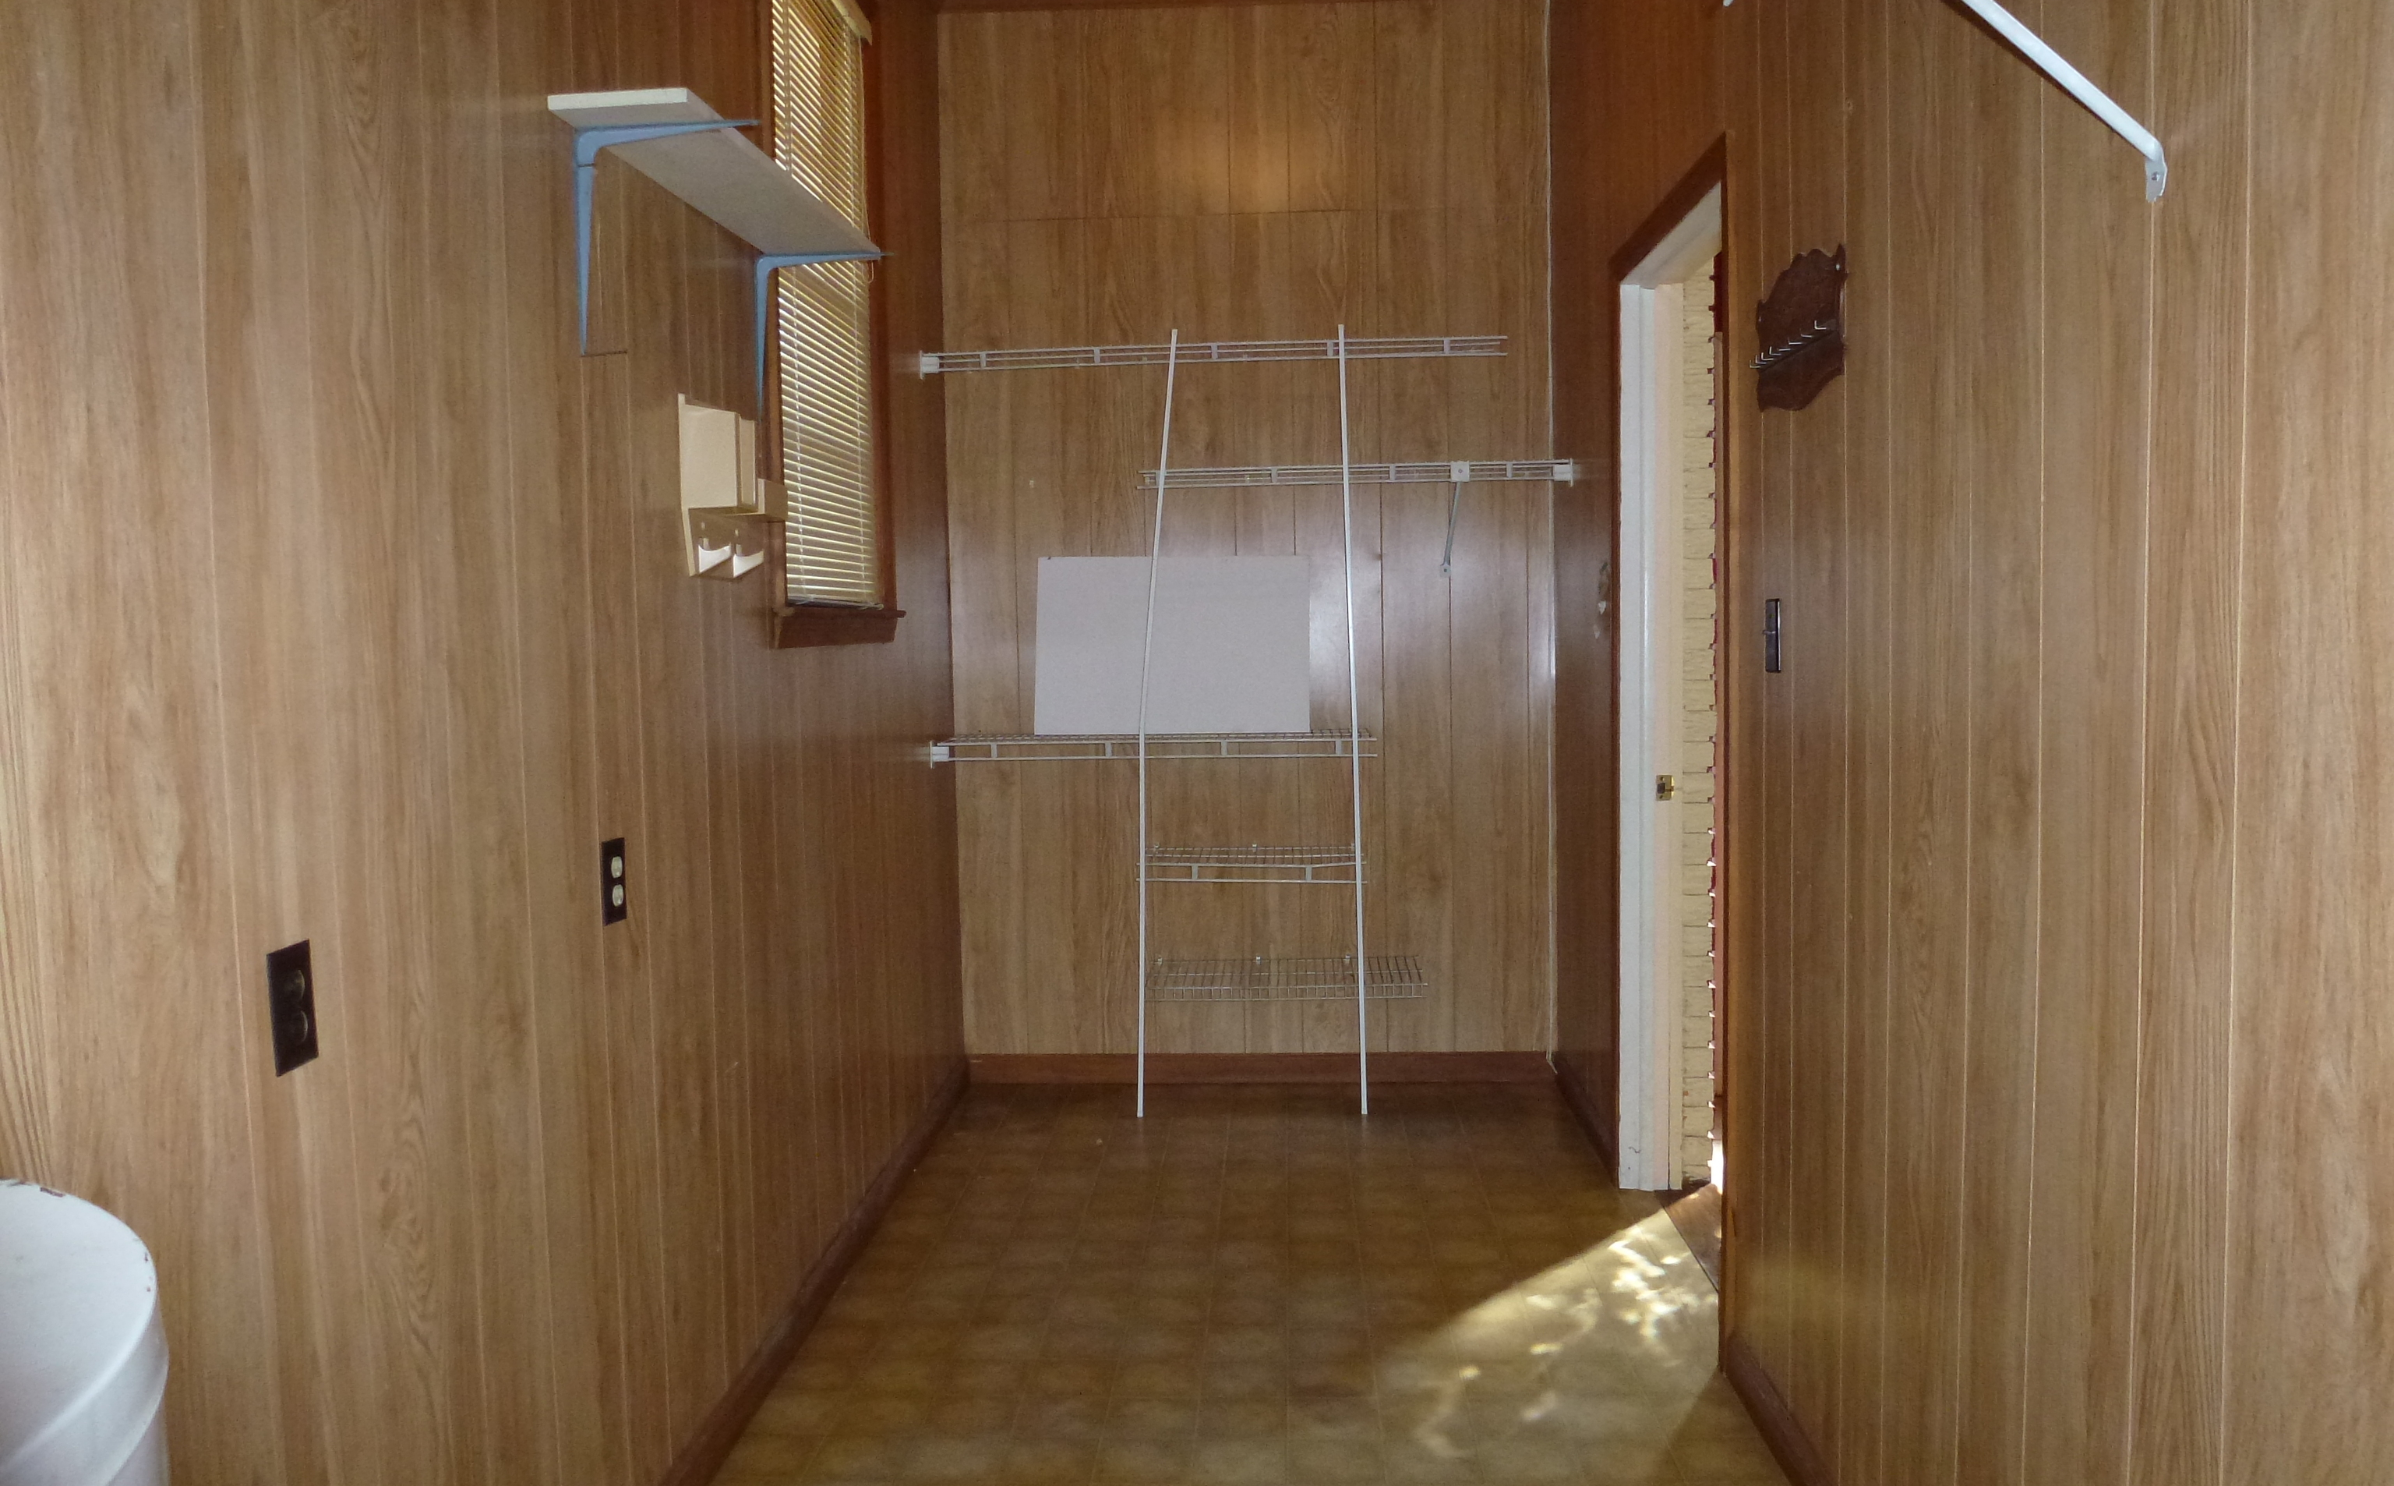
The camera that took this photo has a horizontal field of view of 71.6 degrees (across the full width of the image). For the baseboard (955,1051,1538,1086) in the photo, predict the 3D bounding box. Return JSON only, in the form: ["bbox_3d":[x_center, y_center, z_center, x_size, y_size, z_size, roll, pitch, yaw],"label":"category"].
[{"bbox_3d":[0.184,0.931,4.767,1.677,0.090,0.015,-1,4,3],"label":"baseboard"}]

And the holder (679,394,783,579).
[{"bbox_3d":[-0.741,-0.408,2.711,0.085,0.281,0.320,-1,4,3],"label":"holder"}]

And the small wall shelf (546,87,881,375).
[{"bbox_3d":[-0.673,-0.696,2.527,0.247,0.311,0.860,-1,4,3],"label":"small wall shelf"}]

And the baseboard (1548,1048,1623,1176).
[{"bbox_3d":[1.001,0.950,4.293,0.015,0.090,0.848,-1,4,3],"label":"baseboard"}]

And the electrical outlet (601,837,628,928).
[{"bbox_3d":[-0.800,0.191,2.282,0.010,0.114,0.070,-1,4,3],"label":"electrical outlet"}]

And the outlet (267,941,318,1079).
[{"bbox_3d":[-0.839,0.245,1.541,0.010,0.113,0.069,-1,4,3],"label":"outlet"}]

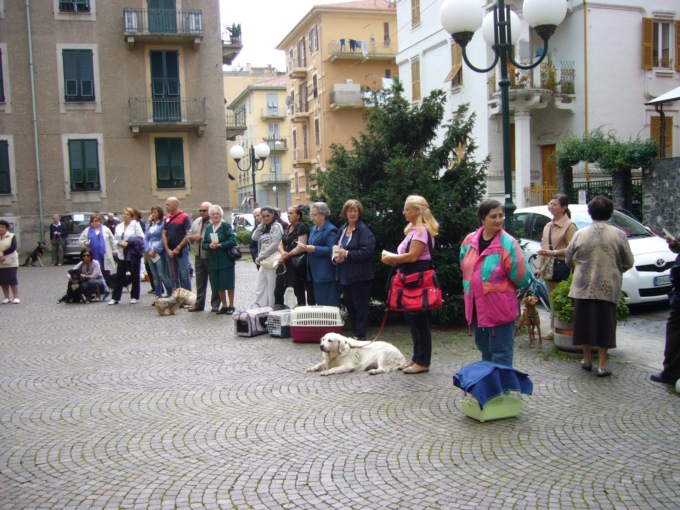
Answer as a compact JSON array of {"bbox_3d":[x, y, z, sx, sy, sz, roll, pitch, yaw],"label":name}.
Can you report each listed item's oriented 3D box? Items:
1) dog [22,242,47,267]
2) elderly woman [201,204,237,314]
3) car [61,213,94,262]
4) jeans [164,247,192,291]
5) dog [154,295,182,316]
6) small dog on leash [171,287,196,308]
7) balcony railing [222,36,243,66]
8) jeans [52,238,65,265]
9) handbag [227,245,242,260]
[{"bbox_3d":[-9.439,-0.035,21.186,0.720,0.740,0.300,-1,5,17],"label":"dog"},{"bbox_3d":[-1.869,0.074,10.536,0.540,1.600,0.380,-2,4,1],"label":"elderly woman"},{"bbox_3d":[-8.883,-0.681,24.254,1.760,1.630,4.270,-3,4,-14],"label":"car"},{"bbox_3d":[-2.682,0.333,11.347,0.410,0.950,0.280,0,4,20],"label":"jeans"},{"bbox_3d":[-2.598,0.759,10.475,0.460,0.300,0.180,-4,4,-21],"label":"dog"},{"bbox_3d":[-2.527,0.676,11.171,0.440,0.360,0.220,-4,4,-21],"label":"small dog on leash"},{"bbox_3d":[-4.146,-7.962,26.767,0.900,1.100,1.500,-1,4,12],"label":"balcony railing"},{"bbox_3d":[-8.853,-0.156,21.622,0.400,0.900,0.270,-3,4,-17],"label":"jeans"},{"bbox_3d":[-1.602,-0.031,10.539,0.280,0.270,0.160,-3,4,-14],"label":"handbag"}]

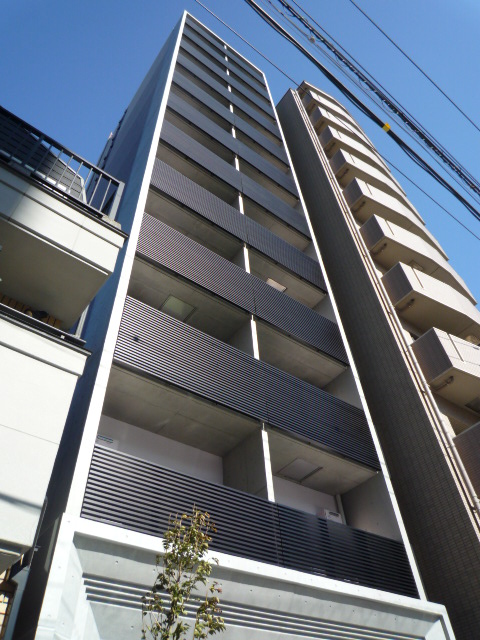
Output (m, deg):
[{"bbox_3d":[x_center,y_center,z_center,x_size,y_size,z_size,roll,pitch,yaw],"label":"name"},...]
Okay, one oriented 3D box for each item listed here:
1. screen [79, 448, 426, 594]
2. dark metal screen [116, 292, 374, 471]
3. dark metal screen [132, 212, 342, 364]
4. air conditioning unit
[{"bbox_3d":[0.556,3.099,6.675,5.850,0.900,0.110,27,-55,-26],"label":"screen"},{"bbox_3d":[0.421,1.341,8.616,5.850,1.480,0.120,27,-55,-26],"label":"dark metal screen"},{"bbox_3d":[0.276,-0.554,10.707,5.850,1.480,0.140,27,-55,-26],"label":"dark metal screen"},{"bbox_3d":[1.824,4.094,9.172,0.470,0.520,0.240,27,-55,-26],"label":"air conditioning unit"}]

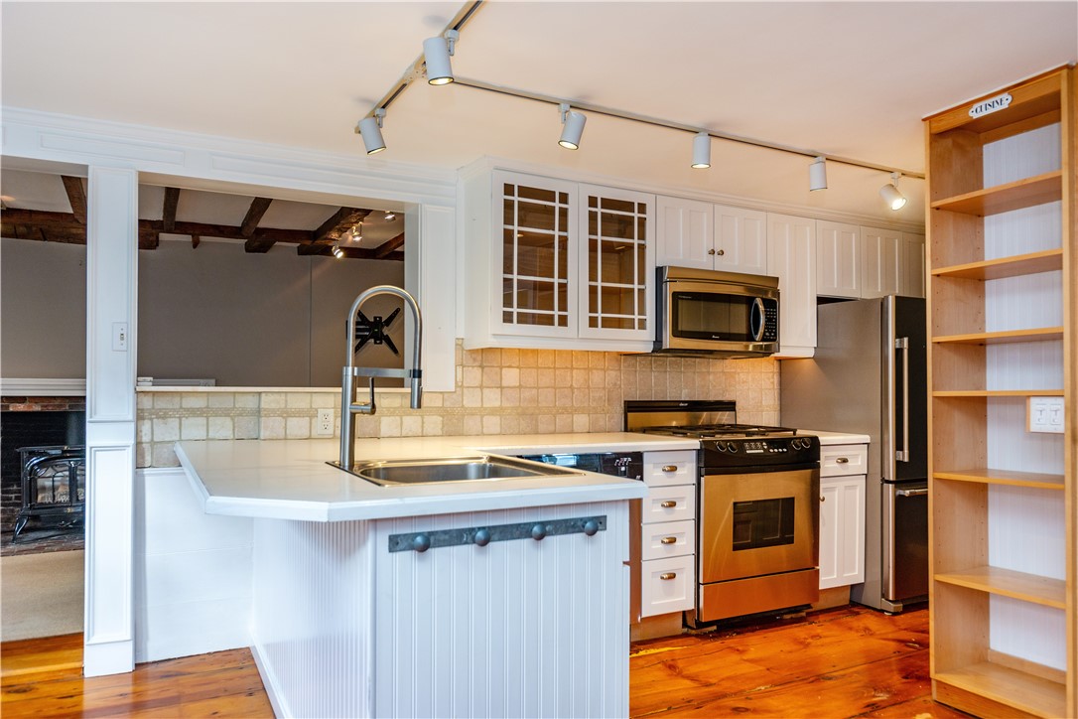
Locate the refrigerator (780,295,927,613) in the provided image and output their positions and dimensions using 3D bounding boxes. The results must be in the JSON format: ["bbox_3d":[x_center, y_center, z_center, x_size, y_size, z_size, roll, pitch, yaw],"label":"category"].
[{"bbox_3d":[2.038,0.511,4.248,0.790,1.656,0.790,2,-2,-26],"label":"refrigerator"}]

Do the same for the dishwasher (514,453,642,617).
[{"bbox_3d":[0.067,0.837,3.357,0.605,0.840,0.610,2,-2,-26],"label":"dishwasher"}]

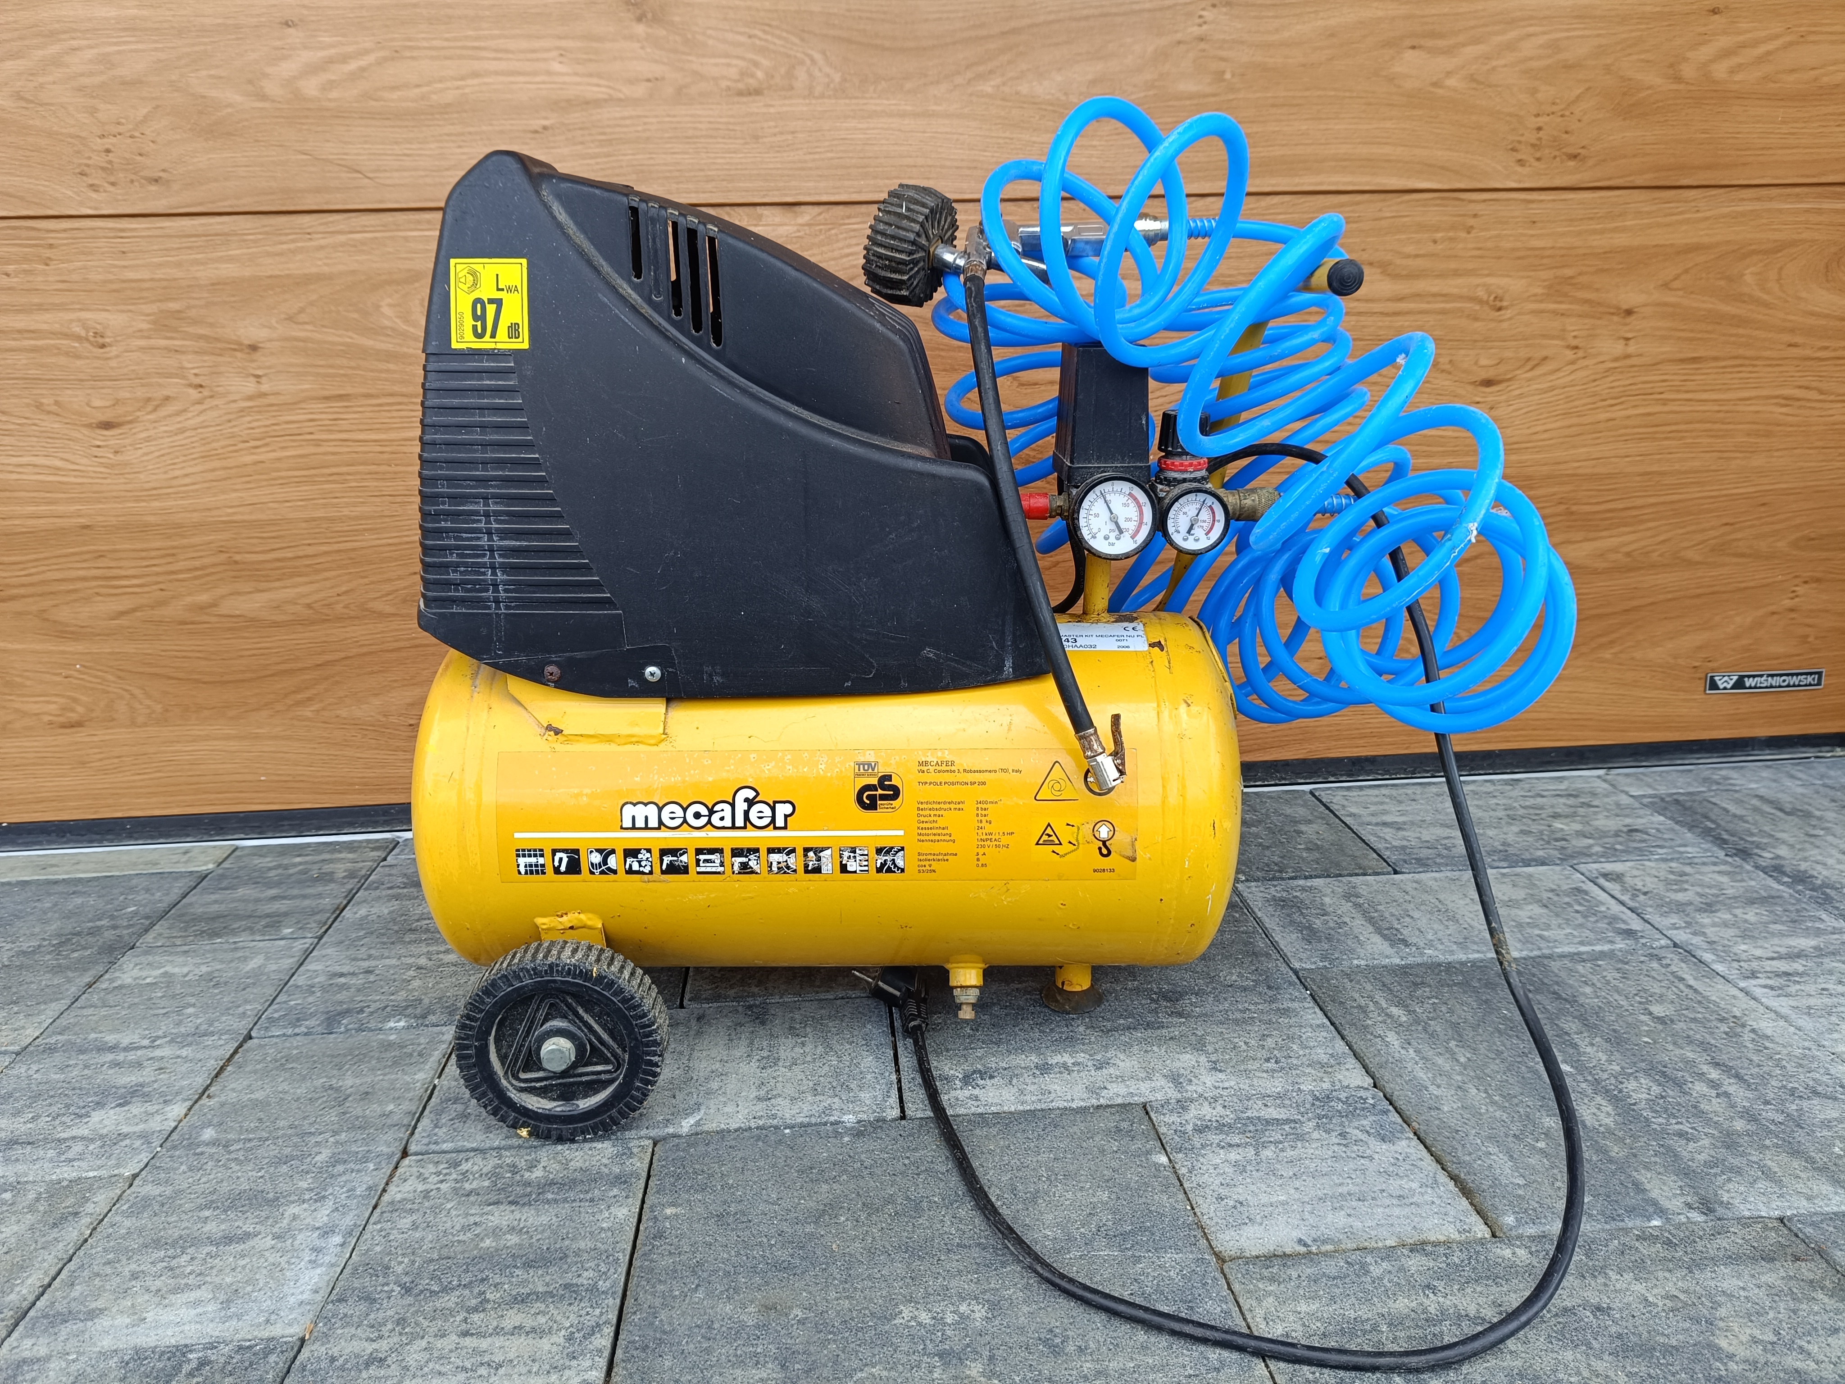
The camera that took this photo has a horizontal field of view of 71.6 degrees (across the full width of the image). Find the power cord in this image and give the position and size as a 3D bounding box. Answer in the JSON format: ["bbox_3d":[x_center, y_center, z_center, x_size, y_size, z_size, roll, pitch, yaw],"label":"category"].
[{"bbox_3d":[0.180,0.070,0.766,0.440,0.390,0.455,-2,17,-4],"label":"power cord"}]

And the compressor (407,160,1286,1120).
[{"bbox_3d":[-0.051,-0.050,0.858,0.588,0.574,0.320,0,17,2],"label":"compressor"}]

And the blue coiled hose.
[{"bbox_3d":[0.190,-0.161,0.816,0.365,0.400,0.300,0,17,2],"label":"blue coiled hose"}]

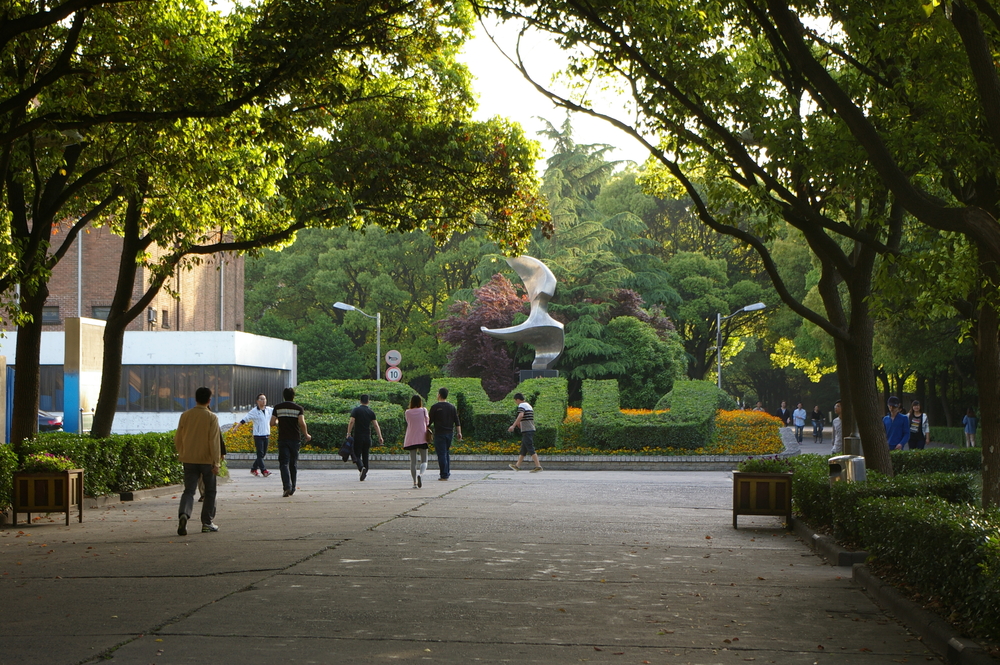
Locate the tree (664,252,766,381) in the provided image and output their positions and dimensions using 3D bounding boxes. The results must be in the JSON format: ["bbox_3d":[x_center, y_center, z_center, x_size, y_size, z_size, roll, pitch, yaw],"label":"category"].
[{"bbox_3d":[7.837,0.678,82.023,4.000,7.000,4.000,0,-2,0],"label":"tree"}]

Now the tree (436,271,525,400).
[{"bbox_3d":[-0.482,0.613,66.500,2.900,4.600,2.800,0,-2,4],"label":"tree"}]

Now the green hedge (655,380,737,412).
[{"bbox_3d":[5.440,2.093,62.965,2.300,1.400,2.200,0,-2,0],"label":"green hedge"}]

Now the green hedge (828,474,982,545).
[{"bbox_3d":[4.120,1.790,23.053,1.400,0.640,2.200,0,-2,3],"label":"green hedge"}]

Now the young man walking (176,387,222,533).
[{"bbox_3d":[-3.497,1.471,26.366,0.500,1.700,0.450,0,-2,10],"label":"young man walking"}]

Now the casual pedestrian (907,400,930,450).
[{"bbox_3d":[8.622,2.203,46.953,0.520,1.610,0.400,0,-2,11],"label":"casual pedestrian"}]

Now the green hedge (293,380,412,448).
[{"bbox_3d":[-3.556,1.984,55.965,3.300,1.650,2.800,0,-2,0],"label":"green hedge"}]

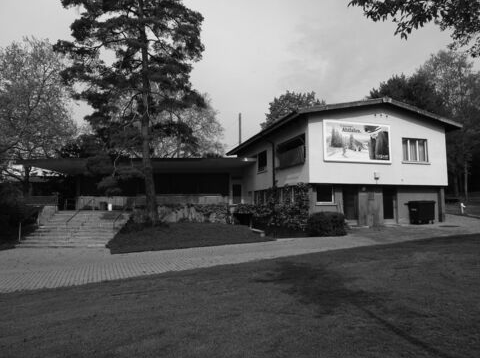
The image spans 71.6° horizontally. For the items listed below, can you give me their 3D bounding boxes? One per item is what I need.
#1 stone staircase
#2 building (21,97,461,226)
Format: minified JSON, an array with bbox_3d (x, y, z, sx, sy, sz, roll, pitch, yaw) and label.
[{"bbox_3d":[-9.250,2.794,18.845,4.900,1.800,3.100,0,-4,1],"label":"stone staircase"},{"bbox_3d":[-1.700,-0.582,27.920,32.500,8.100,18.800,0,-4,-6],"label":"building"}]

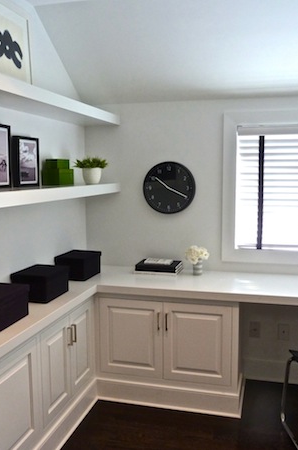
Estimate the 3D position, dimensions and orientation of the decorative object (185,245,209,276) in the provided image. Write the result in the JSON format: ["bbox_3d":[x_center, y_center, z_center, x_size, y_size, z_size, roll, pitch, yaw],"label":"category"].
[{"bbox_3d":[0.321,0.230,2.888,0.164,0.192,0.155,1,7,16],"label":"decorative object"}]

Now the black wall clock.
[{"bbox_3d":[0.140,-0.258,2.987,0.364,0.364,0.042,1,7,16],"label":"black wall clock"}]

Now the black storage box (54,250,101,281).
[{"bbox_3d":[-0.464,0.263,2.871,0.210,0.150,0.260,1,7,16],"label":"black storage box"}]

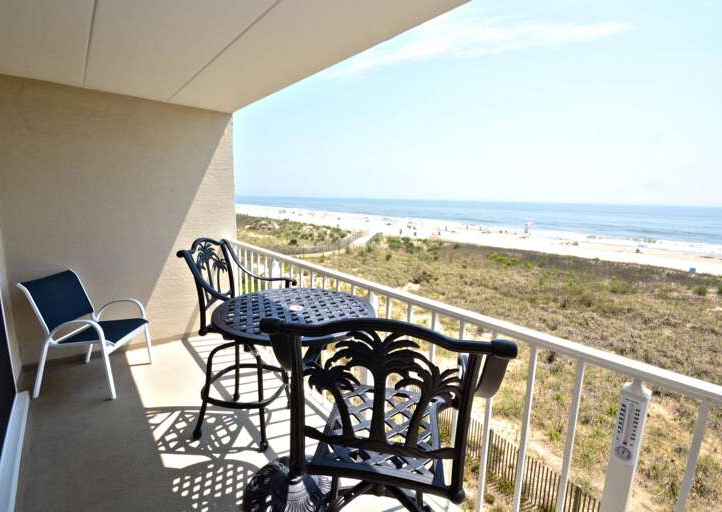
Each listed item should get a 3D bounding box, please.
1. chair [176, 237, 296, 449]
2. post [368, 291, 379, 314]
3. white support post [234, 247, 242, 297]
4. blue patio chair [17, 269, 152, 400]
[{"bbox_3d":[-0.797,0.528,2.151,0.550,1.260,0.590,2,10,3],"label":"chair"},{"bbox_3d":[0.040,0.705,1.972,0.062,1.000,0.062,-8,13,-41],"label":"post"},{"bbox_3d":[-1.340,0.407,3.498,0.060,1.000,0.060,-8,13,-41],"label":"white support post"},{"bbox_3d":[-2.196,0.607,2.631,0.630,0.880,0.570,1,10,-4],"label":"blue patio chair"}]

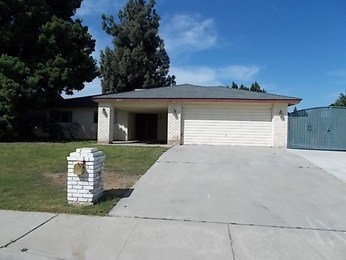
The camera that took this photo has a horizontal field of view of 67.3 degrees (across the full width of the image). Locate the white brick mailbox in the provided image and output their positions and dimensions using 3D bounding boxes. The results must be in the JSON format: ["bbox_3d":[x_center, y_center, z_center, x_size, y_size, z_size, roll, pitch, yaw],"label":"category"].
[{"bbox_3d":[-1.763,0.910,5.322,0.560,1.080,0.560,1,1,7],"label":"white brick mailbox"}]

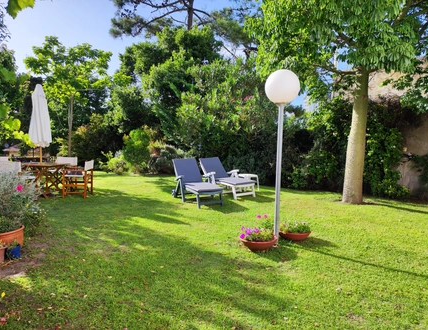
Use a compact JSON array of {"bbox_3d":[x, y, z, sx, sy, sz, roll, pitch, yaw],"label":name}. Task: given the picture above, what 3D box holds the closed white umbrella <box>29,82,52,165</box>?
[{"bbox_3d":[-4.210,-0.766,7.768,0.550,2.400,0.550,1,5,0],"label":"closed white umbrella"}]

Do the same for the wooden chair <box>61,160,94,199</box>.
[{"bbox_3d":[-3.217,0.312,7.567,0.530,0.880,0.600,1,5,-4],"label":"wooden chair"}]

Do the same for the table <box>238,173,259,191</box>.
[{"bbox_3d":[0.985,0.507,9.163,0.460,0.450,0.460,-1,6,-31],"label":"table"}]

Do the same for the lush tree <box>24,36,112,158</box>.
[{"bbox_3d":[-6.373,-2.636,13.834,3.900,5.400,3.700,2,5,0],"label":"lush tree"}]

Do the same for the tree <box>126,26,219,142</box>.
[{"bbox_3d":[-1.576,-2.808,14.005,4.000,6.000,3.800,2,5,0],"label":"tree"}]

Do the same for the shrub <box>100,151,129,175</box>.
[{"bbox_3d":[-3.918,-0.148,12.443,1.050,0.930,0.950,1,5,0],"label":"shrub"}]

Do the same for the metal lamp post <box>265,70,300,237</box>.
[{"bbox_3d":[0.901,-0.070,4.330,0.485,2.380,0.485,1,5,0],"label":"metal lamp post"}]

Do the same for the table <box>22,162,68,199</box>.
[{"bbox_3d":[-4.232,0.336,7.796,1.150,0.730,1.120,2,5,8],"label":"table"}]

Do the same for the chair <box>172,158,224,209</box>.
[{"bbox_3d":[-0.401,0.376,7.417,0.700,0.950,1.520,-1,6,-31],"label":"chair"}]

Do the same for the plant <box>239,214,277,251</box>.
[{"bbox_3d":[0.575,0.904,4.339,0.530,0.430,0.510,1,5,0],"label":"plant"}]

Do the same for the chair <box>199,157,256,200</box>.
[{"bbox_3d":[0.356,0.301,8.281,0.720,0.910,1.680,-3,6,-34],"label":"chair"}]

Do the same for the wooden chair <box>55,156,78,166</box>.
[{"bbox_3d":[-4.004,0.243,8.412,0.590,0.880,0.520,2,5,13],"label":"wooden chair"}]

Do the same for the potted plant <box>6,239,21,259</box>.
[{"bbox_3d":[-2.432,1.012,3.857,0.155,0.220,0.155,-2,6,-33],"label":"potted plant"}]

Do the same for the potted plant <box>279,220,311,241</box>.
[{"bbox_3d":[1.192,0.956,4.735,0.500,0.270,0.490,1,5,0],"label":"potted plant"}]

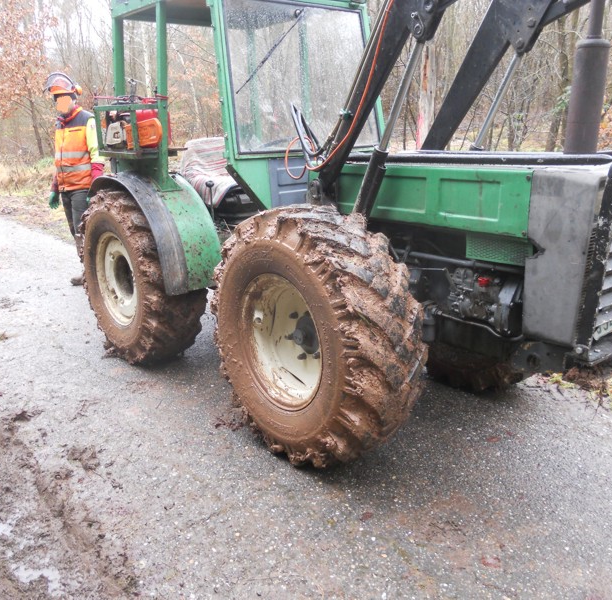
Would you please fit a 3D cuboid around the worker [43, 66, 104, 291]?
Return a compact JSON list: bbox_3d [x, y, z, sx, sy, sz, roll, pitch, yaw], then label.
[{"bbox_3d":[-2.083,-1.095,5.781,0.520,1.880,0.360,9,17,31],"label":"worker"}]

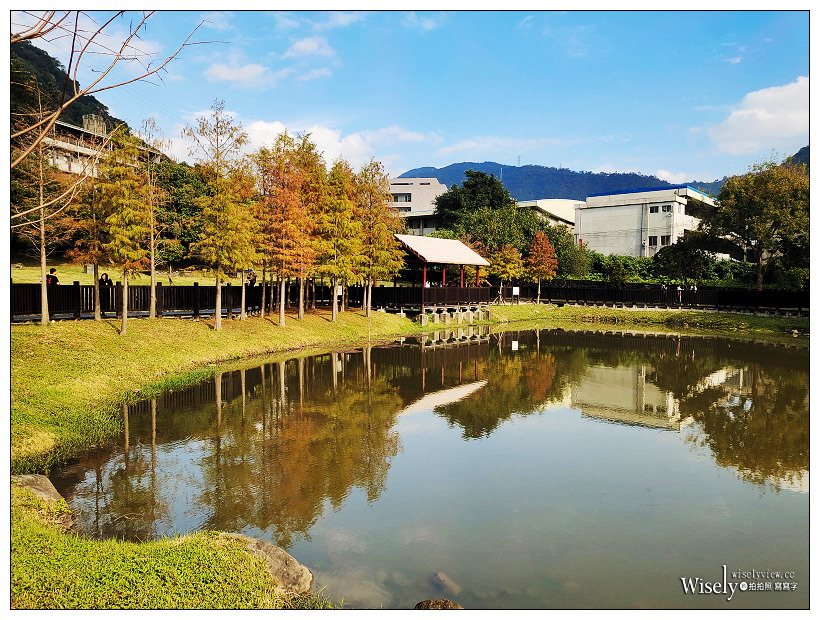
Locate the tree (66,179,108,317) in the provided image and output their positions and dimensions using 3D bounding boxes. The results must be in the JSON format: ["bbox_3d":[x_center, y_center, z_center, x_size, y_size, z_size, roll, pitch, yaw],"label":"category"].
[{"bbox_3d":[-12.089,-2.263,23.300,1.750,5.400,1.750,1,3,0],"label":"tree"}]

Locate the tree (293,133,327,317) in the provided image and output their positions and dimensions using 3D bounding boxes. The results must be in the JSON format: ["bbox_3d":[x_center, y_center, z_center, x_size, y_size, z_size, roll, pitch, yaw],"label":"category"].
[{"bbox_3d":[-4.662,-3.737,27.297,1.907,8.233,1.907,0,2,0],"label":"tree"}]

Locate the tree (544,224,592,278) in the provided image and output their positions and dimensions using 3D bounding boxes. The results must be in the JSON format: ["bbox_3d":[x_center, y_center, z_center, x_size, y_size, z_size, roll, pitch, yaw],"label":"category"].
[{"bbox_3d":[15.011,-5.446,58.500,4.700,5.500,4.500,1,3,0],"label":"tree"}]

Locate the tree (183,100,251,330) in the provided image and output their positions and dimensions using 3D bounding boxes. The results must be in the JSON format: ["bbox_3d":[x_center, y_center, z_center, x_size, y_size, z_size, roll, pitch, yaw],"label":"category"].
[{"bbox_3d":[-7.215,-3.498,22.902,2.532,8.454,2.532,0,2,0],"label":"tree"}]

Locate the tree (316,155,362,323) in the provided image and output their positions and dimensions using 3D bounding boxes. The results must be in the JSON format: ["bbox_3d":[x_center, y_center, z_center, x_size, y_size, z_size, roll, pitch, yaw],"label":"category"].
[{"bbox_3d":[-3.233,-3.205,28.214,2.107,7.377,2.107,0,2,0],"label":"tree"}]

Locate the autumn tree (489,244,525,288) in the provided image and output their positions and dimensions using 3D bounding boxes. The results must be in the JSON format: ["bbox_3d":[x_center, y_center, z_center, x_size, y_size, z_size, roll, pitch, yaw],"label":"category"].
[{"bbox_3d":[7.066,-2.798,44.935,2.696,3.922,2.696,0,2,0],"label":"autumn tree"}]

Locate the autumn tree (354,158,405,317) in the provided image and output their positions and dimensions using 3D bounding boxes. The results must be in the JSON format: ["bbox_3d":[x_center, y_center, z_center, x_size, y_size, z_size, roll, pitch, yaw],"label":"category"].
[{"bbox_3d":[-1.817,-3.932,33.500,3.100,8.600,3.100,1,3,0],"label":"autumn tree"}]

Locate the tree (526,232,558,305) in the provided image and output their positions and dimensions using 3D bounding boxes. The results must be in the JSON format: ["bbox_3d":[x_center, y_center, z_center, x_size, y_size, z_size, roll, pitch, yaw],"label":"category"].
[{"bbox_3d":[10.152,-3.277,47.421,2.538,5.633,2.538,0,2,0],"label":"tree"}]

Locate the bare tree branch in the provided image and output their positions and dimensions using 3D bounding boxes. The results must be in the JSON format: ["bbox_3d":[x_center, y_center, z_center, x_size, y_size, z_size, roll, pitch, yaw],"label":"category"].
[{"bbox_3d":[-2.155,-1.585,4.400,1.500,1.150,1.000,1,3,0],"label":"bare tree branch"}]

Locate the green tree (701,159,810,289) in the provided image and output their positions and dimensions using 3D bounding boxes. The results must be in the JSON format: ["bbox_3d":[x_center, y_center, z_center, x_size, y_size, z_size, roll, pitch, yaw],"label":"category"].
[{"bbox_3d":[27.442,-6.635,48.500,9.200,10.600,8.800,1,3,0],"label":"green tree"}]

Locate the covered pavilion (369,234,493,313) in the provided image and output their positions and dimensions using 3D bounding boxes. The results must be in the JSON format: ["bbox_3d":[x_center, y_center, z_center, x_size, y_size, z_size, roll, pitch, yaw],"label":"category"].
[{"bbox_3d":[1.410,-2.511,42.500,5.100,5.000,7.500,3,3,40],"label":"covered pavilion"}]

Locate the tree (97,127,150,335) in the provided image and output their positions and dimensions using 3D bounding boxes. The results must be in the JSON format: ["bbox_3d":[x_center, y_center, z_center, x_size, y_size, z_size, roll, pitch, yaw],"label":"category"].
[{"bbox_3d":[-9.740,-2.686,21.000,1.950,7.100,1.950,1,3,0],"label":"tree"}]

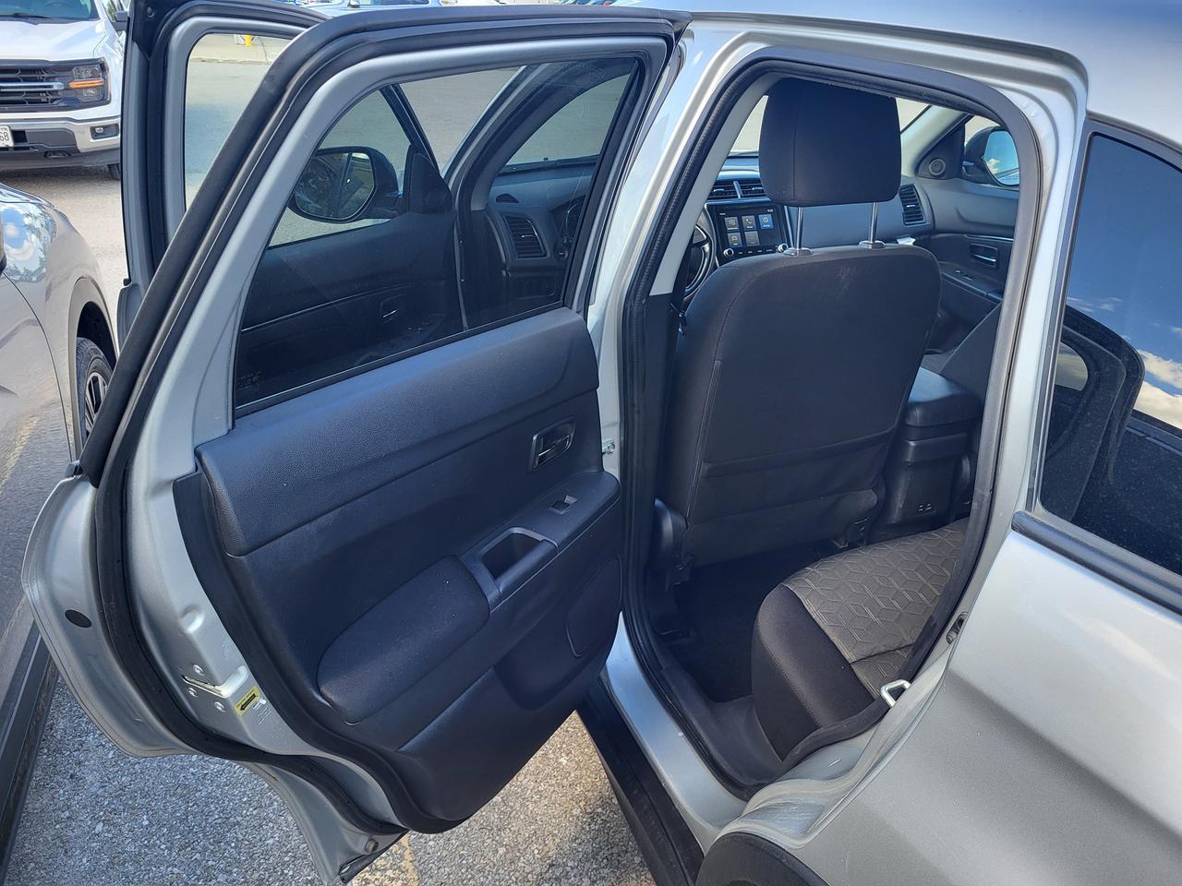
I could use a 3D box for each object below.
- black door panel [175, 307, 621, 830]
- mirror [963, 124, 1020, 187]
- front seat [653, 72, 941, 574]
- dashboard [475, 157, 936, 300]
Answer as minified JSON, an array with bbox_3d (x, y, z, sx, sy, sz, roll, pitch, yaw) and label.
[{"bbox_3d":[-0.164,0.220,1.237,0.130,0.715,0.695,18,29,35],"label":"black door panel"},{"bbox_3d":[1.274,-0.898,2.817,0.225,0.185,0.140,-5,25,-11],"label":"mirror"},{"bbox_3d":[0.300,-0.251,1.931,0.540,1.080,0.750,-9,27,-19],"label":"front seat"},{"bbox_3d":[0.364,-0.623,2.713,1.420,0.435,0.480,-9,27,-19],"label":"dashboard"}]

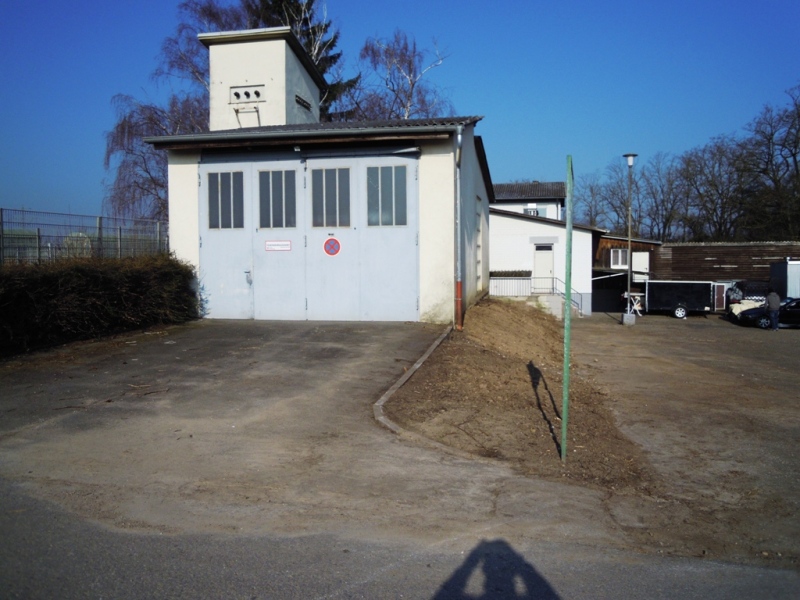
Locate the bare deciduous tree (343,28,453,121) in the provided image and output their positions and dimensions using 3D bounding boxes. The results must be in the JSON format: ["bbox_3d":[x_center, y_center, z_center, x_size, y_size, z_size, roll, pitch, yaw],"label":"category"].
[{"bbox_3d":[-0.008,-6.926,32.729,5.497,13.183,5.497,0,2,0],"label":"bare deciduous tree"}]

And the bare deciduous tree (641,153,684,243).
[{"bbox_3d":[22.448,-6.393,55.777,3.562,12.190,3.562,0,2,0],"label":"bare deciduous tree"}]

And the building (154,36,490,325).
[{"bbox_3d":[-1.018,-3.442,20.673,7.430,7.320,12.900,0,3,11],"label":"building"}]

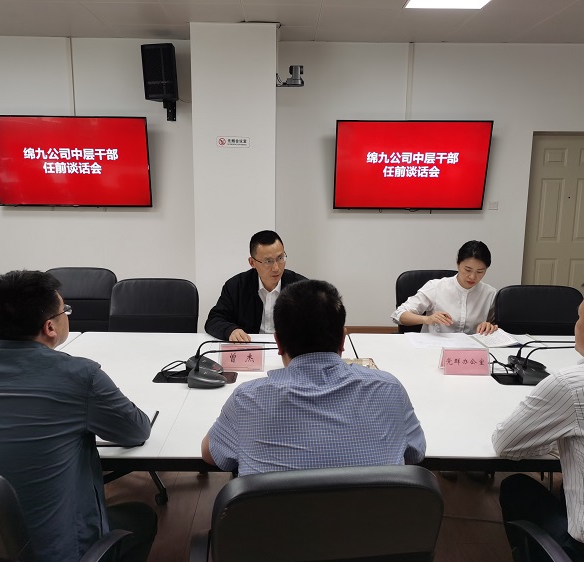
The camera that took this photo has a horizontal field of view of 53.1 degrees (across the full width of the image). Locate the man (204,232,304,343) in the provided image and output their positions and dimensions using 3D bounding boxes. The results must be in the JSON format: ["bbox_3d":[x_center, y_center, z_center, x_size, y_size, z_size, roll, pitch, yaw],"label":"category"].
[{"bbox_3d":[-0.130,0.385,3.100,0.600,1.280,0.720,-1,10,-7],"label":"man"}]

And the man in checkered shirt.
[{"bbox_3d":[0.061,0.623,1.651,0.610,1.310,0.740,0,10,-1],"label":"man in checkered shirt"}]

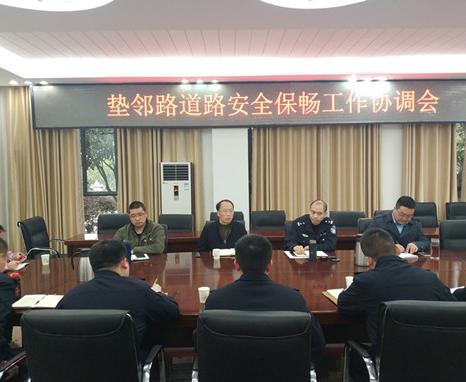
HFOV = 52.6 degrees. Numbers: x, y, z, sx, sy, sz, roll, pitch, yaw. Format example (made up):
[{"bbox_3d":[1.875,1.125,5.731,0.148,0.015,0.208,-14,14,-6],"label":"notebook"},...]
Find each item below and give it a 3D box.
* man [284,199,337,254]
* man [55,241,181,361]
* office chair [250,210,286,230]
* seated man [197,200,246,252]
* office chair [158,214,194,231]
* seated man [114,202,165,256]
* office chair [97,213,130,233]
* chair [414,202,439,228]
[{"bbox_3d":[0.769,0.698,4.695,0.560,1.250,0.750,0,3,11],"label":"man"},{"bbox_3d":[-0.547,0.830,2.400,0.570,1.240,0.800,0,3,10],"label":"man"},{"bbox_3d":[0.466,0.750,5.769,0.570,0.980,0.610,-1,3,0],"label":"office chair"},{"bbox_3d":[-0.111,0.699,4.550,0.520,1.240,0.760,-1,3,-3],"label":"seated man"},{"bbox_3d":[-0.727,0.773,5.670,0.570,0.980,0.610,-1,3,5],"label":"office chair"},{"bbox_3d":[-0.887,0.712,4.520,0.530,1.240,0.760,0,3,8],"label":"seated man"},{"bbox_3d":[-1.463,0.780,5.719,0.570,0.980,0.610,-1,3,-3],"label":"office chair"},{"bbox_3d":[2.561,0.688,6.169,0.570,1.000,0.610,-1,3,0],"label":"chair"}]

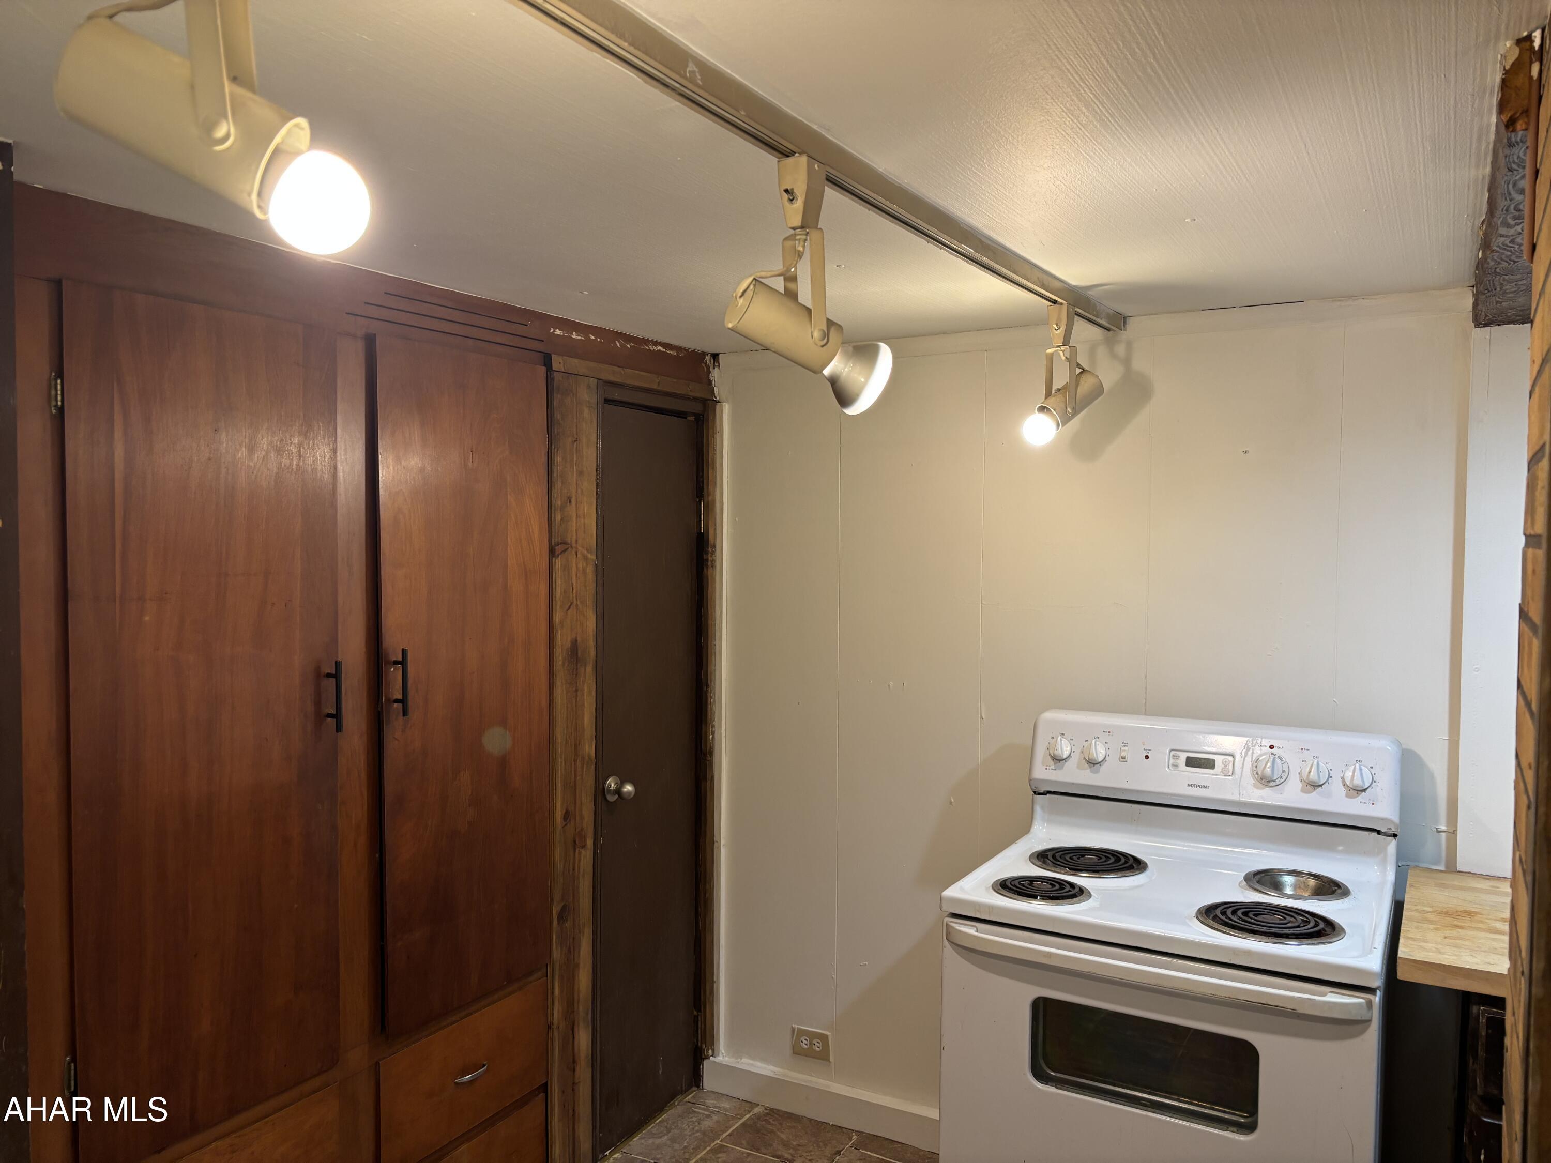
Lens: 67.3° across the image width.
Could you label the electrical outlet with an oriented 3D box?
[{"bbox_3d":[0.101,1.276,3.211,0.120,0.076,0.008,2,3,31],"label":"electrical outlet"}]

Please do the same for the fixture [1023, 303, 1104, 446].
[{"bbox_3d":[0.601,-0.428,2.431,0.190,0.295,0.090,0,2,-17],"label":"fixture"}]

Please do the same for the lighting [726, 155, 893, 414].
[{"bbox_3d":[0.039,-0.373,1.459,0.215,0.300,0.100,-1,3,-30],"label":"lighting"}]

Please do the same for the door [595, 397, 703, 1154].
[{"bbox_3d":[-0.361,0.509,3.146,0.040,1.940,0.480,2,3,31],"label":"door"}]

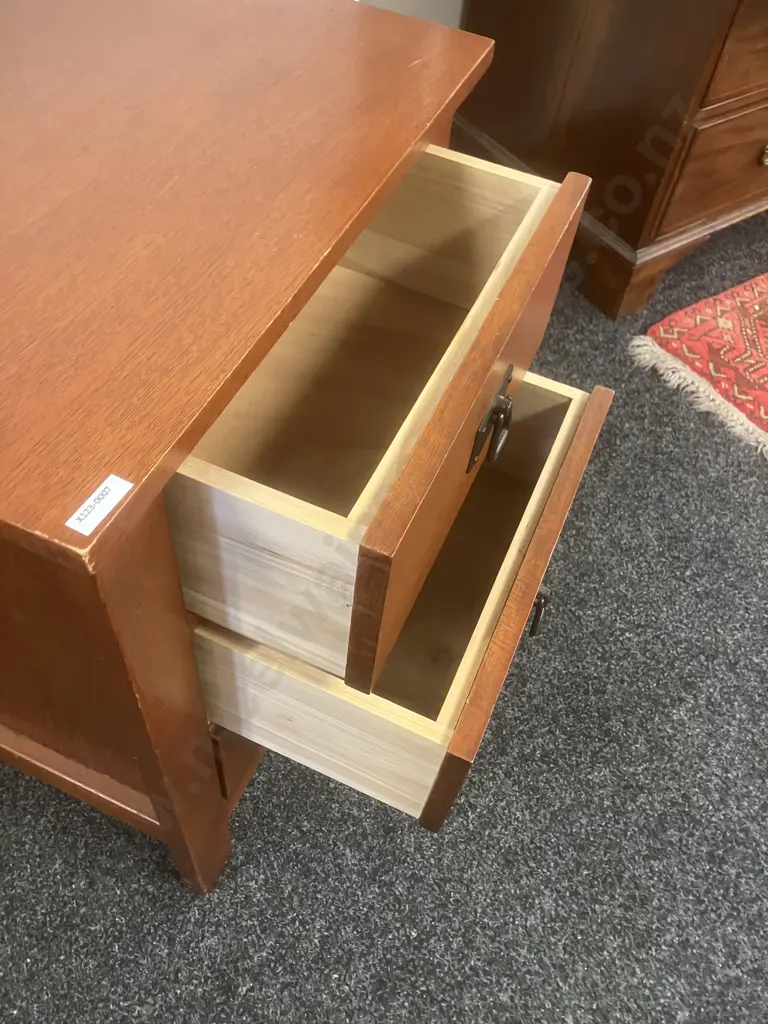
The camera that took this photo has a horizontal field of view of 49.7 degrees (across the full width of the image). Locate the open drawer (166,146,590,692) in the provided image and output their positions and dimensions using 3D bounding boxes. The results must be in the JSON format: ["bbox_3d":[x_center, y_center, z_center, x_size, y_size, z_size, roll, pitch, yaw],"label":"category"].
[{"bbox_3d":[-0.095,-0.135,0.618,0.370,0.164,0.384,22,55,10],"label":"open drawer"}]

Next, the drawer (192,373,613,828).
[{"bbox_3d":[-0.040,0.009,0.760,0.370,0.166,0.384,22,55,10],"label":"drawer"}]

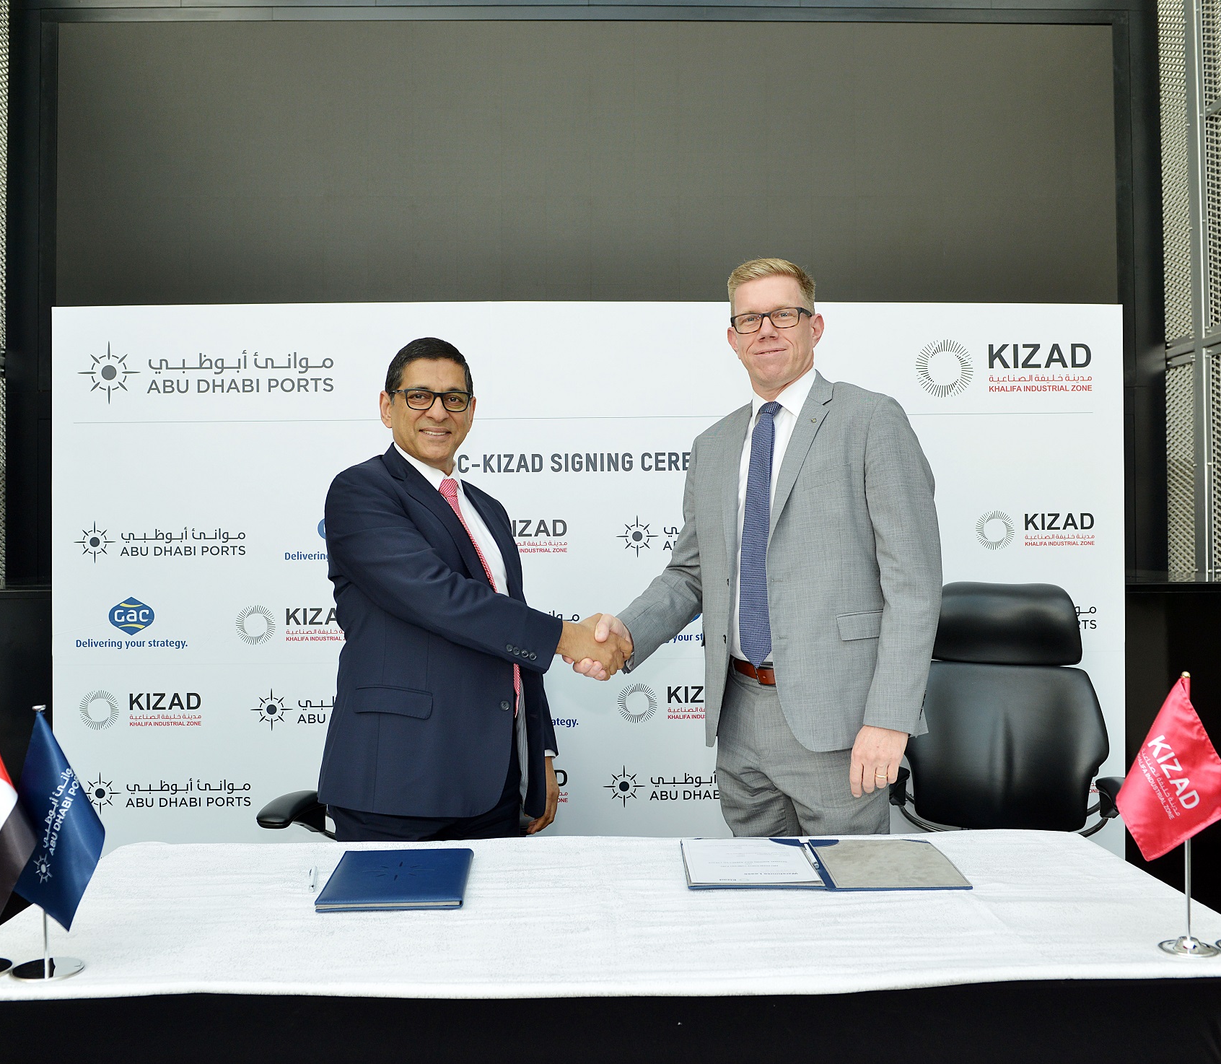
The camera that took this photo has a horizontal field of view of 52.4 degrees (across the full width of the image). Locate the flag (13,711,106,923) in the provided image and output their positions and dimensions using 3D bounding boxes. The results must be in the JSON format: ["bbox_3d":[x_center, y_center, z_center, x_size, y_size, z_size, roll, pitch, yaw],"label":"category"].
[{"bbox_3d":[-0.727,0.379,1.635,0.120,0.282,0.070,0,-1,-7],"label":"flag"}]

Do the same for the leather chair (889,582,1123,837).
[{"bbox_3d":[0.900,0.723,2.870,0.640,1.200,0.650,0,-1,18],"label":"leather chair"}]

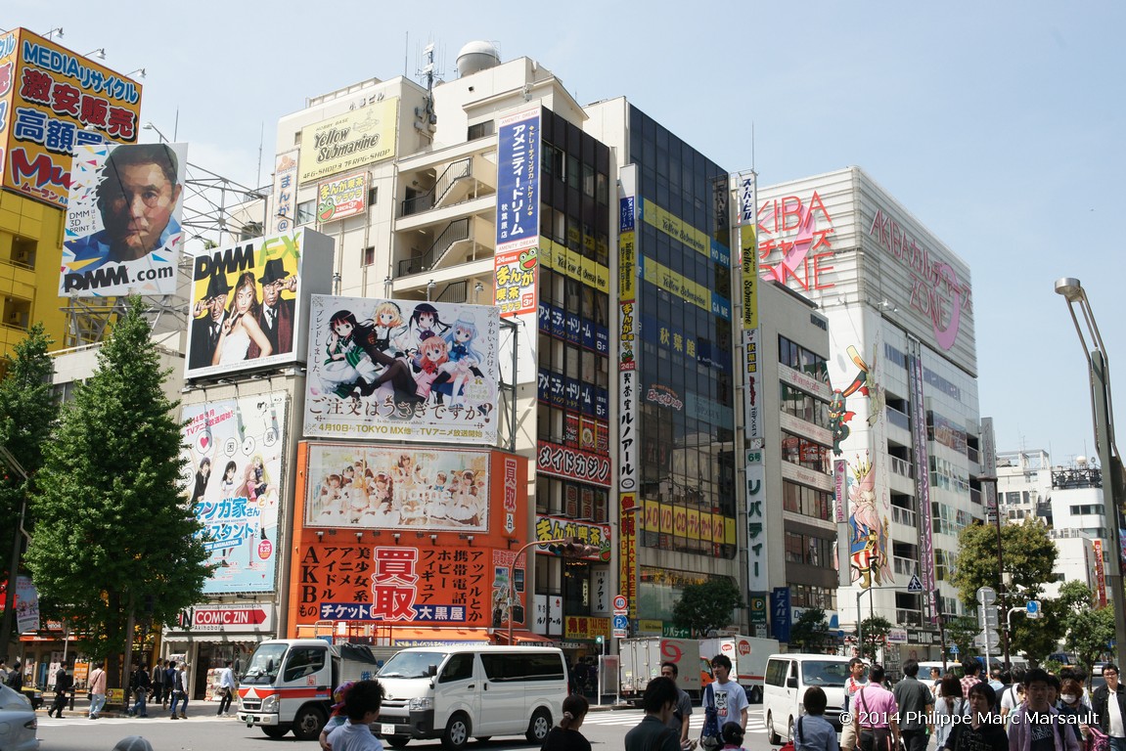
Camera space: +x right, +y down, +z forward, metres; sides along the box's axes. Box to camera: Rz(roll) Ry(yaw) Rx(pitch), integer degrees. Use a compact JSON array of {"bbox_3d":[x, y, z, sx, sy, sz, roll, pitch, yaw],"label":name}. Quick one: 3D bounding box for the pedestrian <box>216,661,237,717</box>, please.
[{"bbox_3d":[-10.348,9.667,33.718,0.650,1.649,0.550,6,-16,-19],"label":"pedestrian"}]

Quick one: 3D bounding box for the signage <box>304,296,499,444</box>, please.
[{"bbox_3d":[-6.853,-0.187,47.281,8.116,6.212,0.350,3,-15,-9],"label":"signage"}]

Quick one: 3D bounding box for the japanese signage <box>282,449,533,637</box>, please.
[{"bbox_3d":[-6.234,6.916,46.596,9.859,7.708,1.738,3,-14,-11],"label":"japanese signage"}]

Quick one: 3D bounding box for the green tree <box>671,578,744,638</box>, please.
[{"bbox_3d":[6.537,12.128,50.373,3.300,5.590,3.300,-11,-18,37],"label":"green tree"}]

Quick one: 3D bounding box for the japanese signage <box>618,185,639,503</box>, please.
[{"bbox_3d":[3.259,-1.936,55.491,1.026,15.796,0.300,-9,-16,34],"label":"japanese signage"}]

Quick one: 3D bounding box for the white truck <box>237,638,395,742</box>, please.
[{"bbox_3d":[-5.044,7.130,25.228,1.750,2.100,4.700,-10,-17,37],"label":"white truck"}]

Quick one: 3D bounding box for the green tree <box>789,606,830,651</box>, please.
[{"bbox_3d":[14.335,15.909,63.441,2.450,4.907,2.450,-10,-17,35],"label":"green tree"}]

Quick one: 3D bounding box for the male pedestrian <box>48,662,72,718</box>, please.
[{"bbox_3d":[-15.717,9.800,34.099,0.650,1.720,0.500,7,-15,-24],"label":"male pedestrian"}]

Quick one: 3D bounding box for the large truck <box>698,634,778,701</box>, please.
[{"bbox_3d":[8.916,14.070,52.576,2.100,3.020,6.300,-10,-17,35],"label":"large truck"}]

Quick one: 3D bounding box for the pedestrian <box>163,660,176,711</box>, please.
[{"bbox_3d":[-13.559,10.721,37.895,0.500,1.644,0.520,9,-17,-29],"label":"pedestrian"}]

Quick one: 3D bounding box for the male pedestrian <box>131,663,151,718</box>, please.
[{"bbox_3d":[-13.521,10.067,34.899,0.550,1.710,0.500,2,-13,-5],"label":"male pedestrian"}]

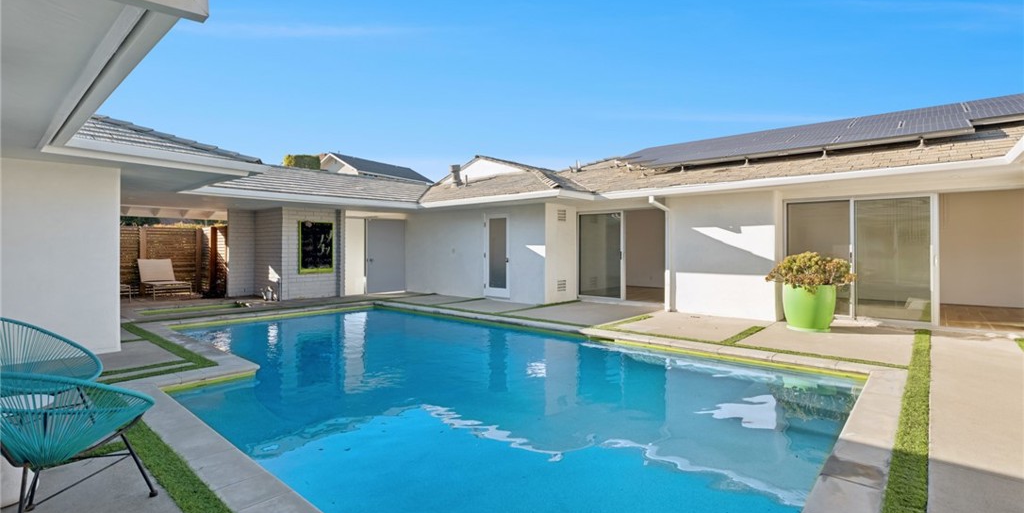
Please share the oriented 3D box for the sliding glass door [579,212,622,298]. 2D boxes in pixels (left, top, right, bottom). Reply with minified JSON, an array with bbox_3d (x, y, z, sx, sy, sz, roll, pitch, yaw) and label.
[{"bbox_3d":[2.048,-0.040,10.534,1.209,1.981,0.100,1,1,40],"label":"sliding glass door"}]

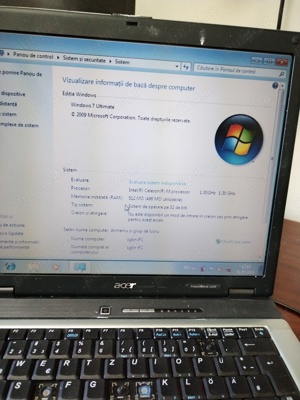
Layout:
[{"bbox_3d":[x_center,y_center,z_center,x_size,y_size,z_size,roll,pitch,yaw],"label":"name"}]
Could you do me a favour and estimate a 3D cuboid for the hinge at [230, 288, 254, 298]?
[{"bbox_3d":[0.103,0.105,0.337,0.028,0.010,0.009,1,24,-5],"label":"hinge"}]

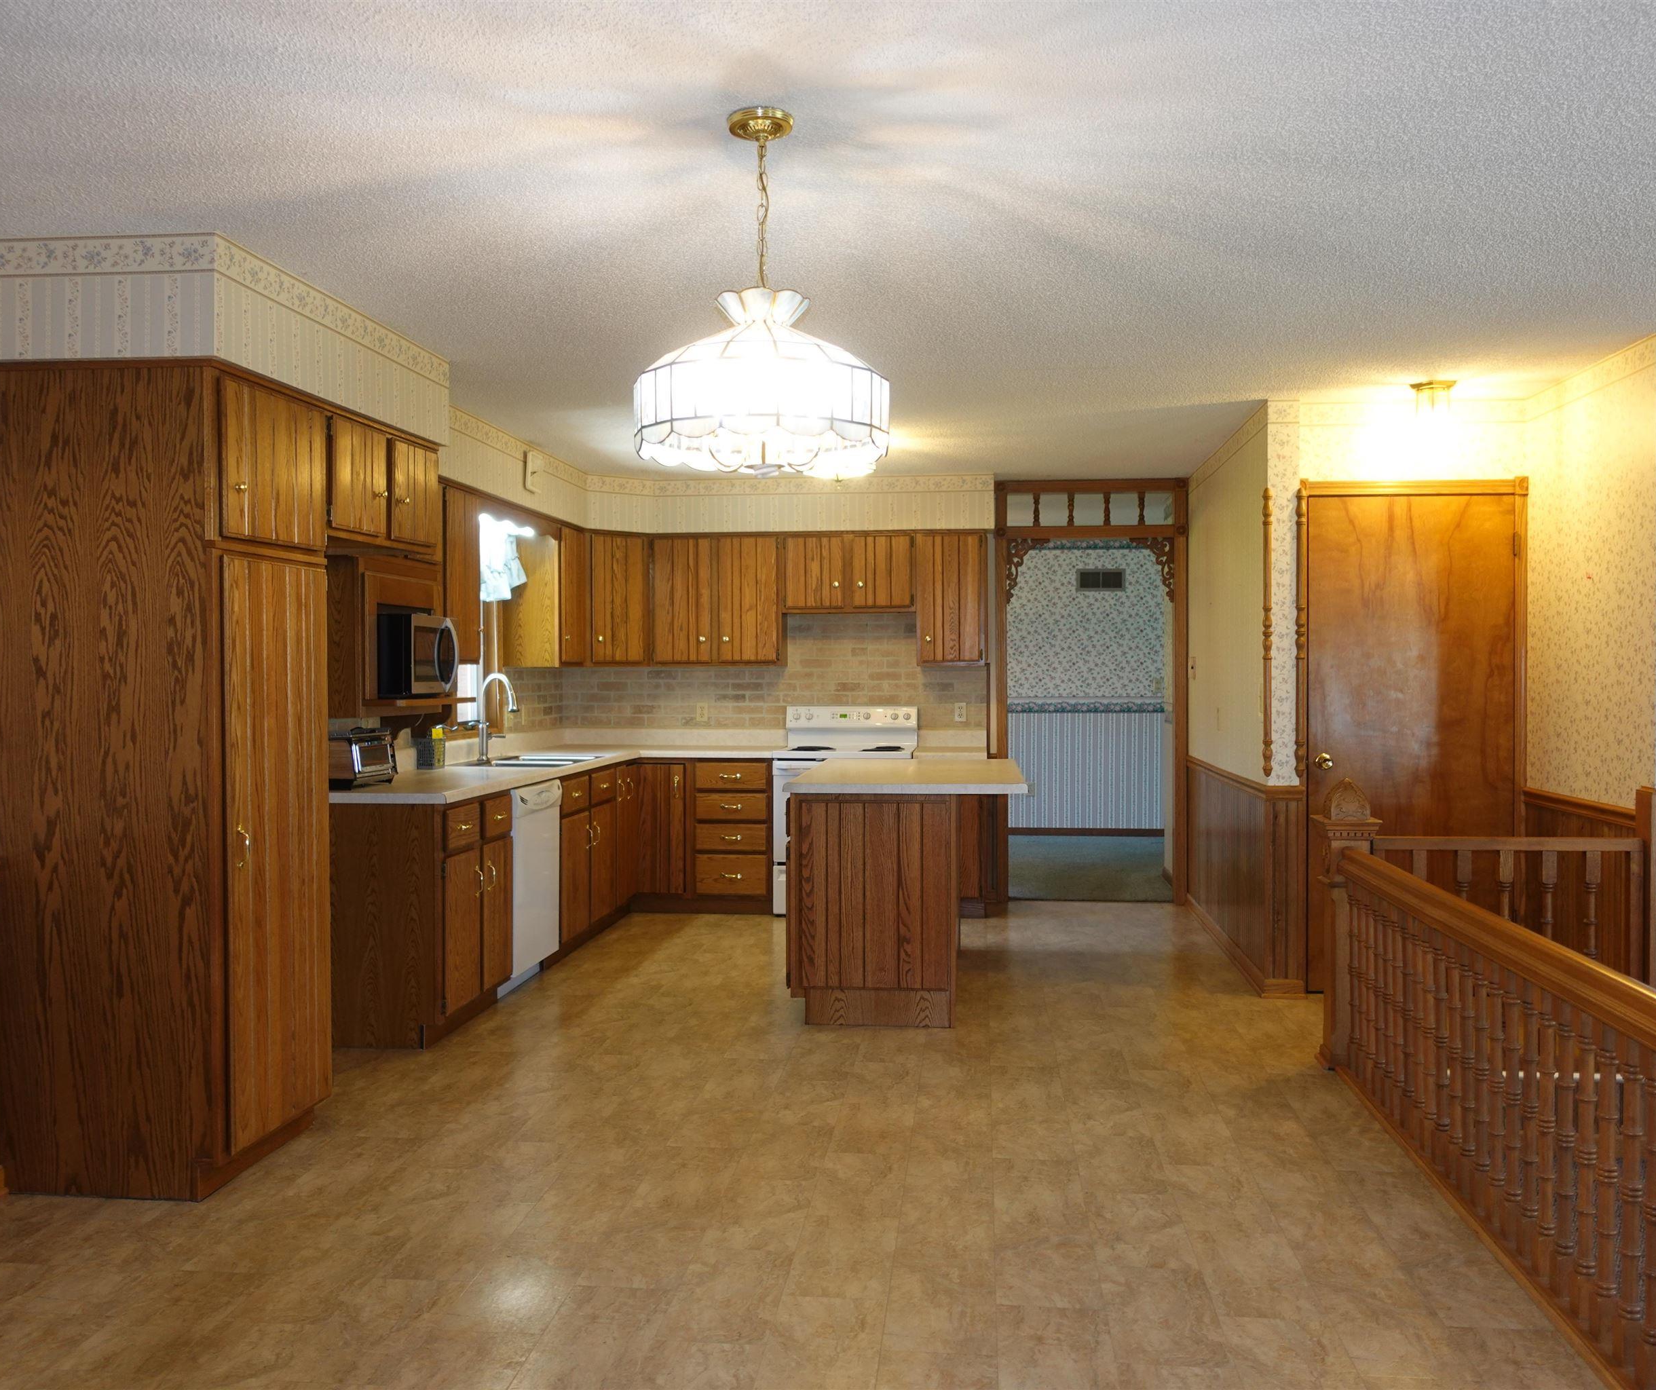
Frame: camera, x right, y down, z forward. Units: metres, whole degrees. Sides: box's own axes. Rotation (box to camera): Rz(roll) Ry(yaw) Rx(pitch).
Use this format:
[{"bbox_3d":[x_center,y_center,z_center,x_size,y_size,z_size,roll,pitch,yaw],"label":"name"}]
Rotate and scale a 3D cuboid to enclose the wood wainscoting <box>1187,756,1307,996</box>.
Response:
[{"bbox_3d":[2.008,0.803,6.871,0.175,0.865,2.240,0,1,6],"label":"wood wainscoting"}]

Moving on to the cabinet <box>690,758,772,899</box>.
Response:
[{"bbox_3d":[-0.499,0.738,7.978,0.455,0.784,0.620,0,1,6],"label":"cabinet"}]

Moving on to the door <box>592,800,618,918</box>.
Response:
[{"bbox_3d":[-1.137,0.834,7.022,0.022,0.562,0.435,0,1,6],"label":"door"}]

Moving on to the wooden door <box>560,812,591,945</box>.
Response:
[{"bbox_3d":[-1.192,0.842,6.533,0.022,0.564,0.420,0,1,6],"label":"wooden door"}]

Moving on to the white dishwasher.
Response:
[{"bbox_3d":[-1.535,0.815,6.012,0.605,0.870,0.605,0,1,6],"label":"white dishwasher"}]

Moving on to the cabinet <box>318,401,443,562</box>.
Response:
[{"bbox_3d":[-1.718,-0.666,4.505,0.646,0.397,0.823,0,1,7],"label":"cabinet"}]

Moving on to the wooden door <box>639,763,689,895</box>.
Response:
[{"bbox_3d":[-0.900,0.732,7.542,0.254,0.705,0.022,0,1,7],"label":"wooden door"}]

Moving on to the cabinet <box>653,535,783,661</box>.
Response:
[{"bbox_3d":[-0.617,-0.542,8.106,0.773,0.763,0.325,0,1,7],"label":"cabinet"}]

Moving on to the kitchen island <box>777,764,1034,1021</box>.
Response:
[{"bbox_3d":[0.373,0.780,5.922,0.910,0.910,1.465,0,1,7],"label":"kitchen island"}]

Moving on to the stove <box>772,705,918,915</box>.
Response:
[{"bbox_3d":[0.112,0.649,7.893,0.762,1.145,0.650,0,1,6],"label":"stove"}]

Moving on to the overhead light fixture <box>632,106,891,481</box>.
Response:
[{"bbox_3d":[-0.129,-0.789,2.758,0.520,0.713,0.520,0,1,7],"label":"overhead light fixture"}]

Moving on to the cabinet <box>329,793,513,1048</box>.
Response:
[{"bbox_3d":[-1.630,0.823,5.349,0.625,0.874,0.730,0,1,6],"label":"cabinet"}]

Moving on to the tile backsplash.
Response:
[{"bbox_3d":[-0.397,-0.119,7.752,2.555,0.685,1.060,0,1,6],"label":"tile backsplash"}]

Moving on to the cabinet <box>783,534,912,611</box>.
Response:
[{"bbox_3d":[0.139,-0.697,8.014,0.751,0.456,0.325,0,1,7],"label":"cabinet"}]

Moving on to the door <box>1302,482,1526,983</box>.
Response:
[{"bbox_3d":[2.392,0.178,5.685,0.871,2.103,0.094,0,1,7],"label":"door"}]

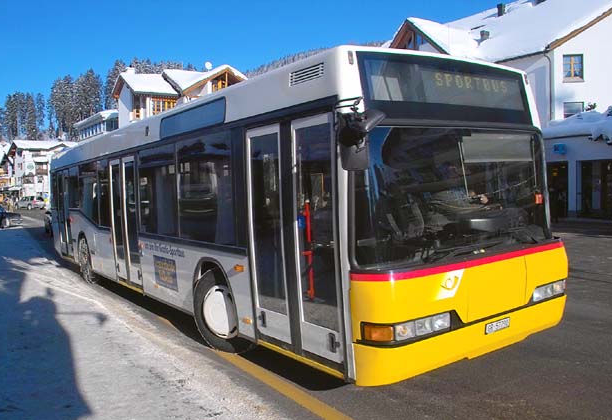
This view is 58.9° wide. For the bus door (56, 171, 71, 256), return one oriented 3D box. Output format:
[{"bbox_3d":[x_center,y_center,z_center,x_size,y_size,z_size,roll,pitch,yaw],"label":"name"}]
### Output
[{"bbox_3d":[-5.278,0.093,11.924,0.090,1.880,1.220,-4,3,-35],"label":"bus door"}]

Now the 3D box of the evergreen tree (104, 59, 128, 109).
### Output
[{"bbox_3d":[-54.000,-34.429,155.000,7.714,17.714,7.714,-1,1,0],"label":"evergreen tree"}]

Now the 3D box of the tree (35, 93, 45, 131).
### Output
[{"bbox_3d":[-85.645,-30.806,175.000,3.387,14.194,3.387,-1,1,0],"label":"tree"}]

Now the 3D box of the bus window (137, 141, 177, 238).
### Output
[{"bbox_3d":[-1.879,-0.230,6.949,0.060,1.120,1.400,-4,3,-35],"label":"bus window"}]

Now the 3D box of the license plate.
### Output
[{"bbox_3d":[1.559,0.943,4.407,0.305,0.085,0.020,-5,3,-35],"label":"license plate"}]

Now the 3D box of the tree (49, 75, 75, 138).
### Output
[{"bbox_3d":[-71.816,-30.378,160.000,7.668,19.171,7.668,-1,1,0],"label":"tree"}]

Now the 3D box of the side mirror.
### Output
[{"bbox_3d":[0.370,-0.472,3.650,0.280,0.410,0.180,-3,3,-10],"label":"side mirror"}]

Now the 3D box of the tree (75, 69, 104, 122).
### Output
[{"bbox_3d":[-61.857,-31.714,155.000,8.000,17.429,8.000,-1,1,0],"label":"tree"}]

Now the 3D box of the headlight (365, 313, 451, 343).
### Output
[{"bbox_3d":[0.732,0.830,3.867,0.670,0.145,0.210,-4,3,-35],"label":"headlight"}]

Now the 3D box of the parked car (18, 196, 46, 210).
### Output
[{"bbox_3d":[-35.574,-0.852,70.000,4.200,1.680,1.730,0,1,29],"label":"parked car"}]

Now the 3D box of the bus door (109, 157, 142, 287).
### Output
[{"bbox_3d":[-2.711,0.152,8.203,0.090,1.867,1.264,-5,3,-35],"label":"bus door"}]

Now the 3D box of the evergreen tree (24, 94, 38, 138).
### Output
[{"bbox_3d":[-93.949,-31.885,185.000,4.500,16.500,4.500,-1,1,-27],"label":"evergreen tree"}]

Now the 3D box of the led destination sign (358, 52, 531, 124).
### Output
[{"bbox_3d":[1.276,-0.976,4.468,2.070,0.500,0.150,-4,-7,-35],"label":"led destination sign"}]

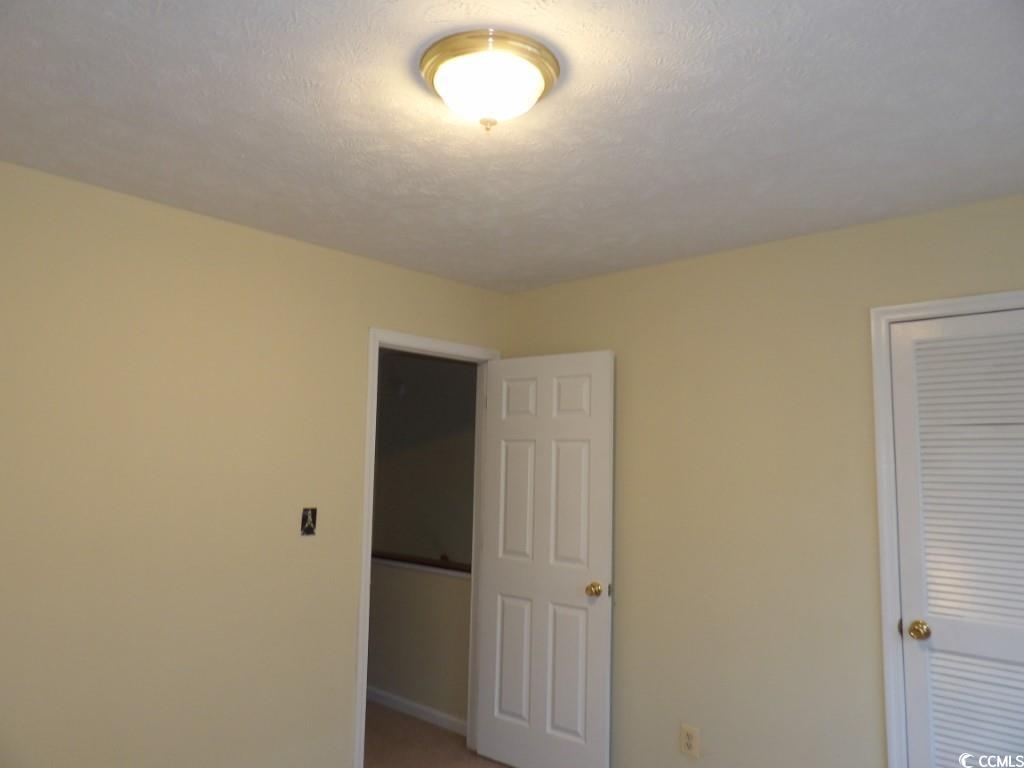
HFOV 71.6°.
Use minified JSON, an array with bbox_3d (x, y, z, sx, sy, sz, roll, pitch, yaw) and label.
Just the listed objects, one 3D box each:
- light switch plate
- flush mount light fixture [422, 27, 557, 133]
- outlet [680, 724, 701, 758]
[{"bbox_3d":[-0.858,0.588,3.017,0.010,0.115,0.070,-5,-8,43],"label":"light switch plate"},{"bbox_3d":[-0.053,-0.685,1.700,0.335,0.155,0.335,1,-6,0],"label":"flush mount light fixture"},{"bbox_3d":[0.766,1.535,3.051,0.080,0.122,0.010,-5,-8,43],"label":"outlet"}]

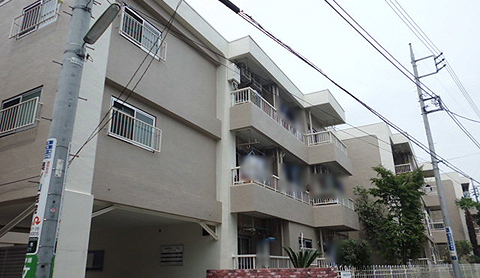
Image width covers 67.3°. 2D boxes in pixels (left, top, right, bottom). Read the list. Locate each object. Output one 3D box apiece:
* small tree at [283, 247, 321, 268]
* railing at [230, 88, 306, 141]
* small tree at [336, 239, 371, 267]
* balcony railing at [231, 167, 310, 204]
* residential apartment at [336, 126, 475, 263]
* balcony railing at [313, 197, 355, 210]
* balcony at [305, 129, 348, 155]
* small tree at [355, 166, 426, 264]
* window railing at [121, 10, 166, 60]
[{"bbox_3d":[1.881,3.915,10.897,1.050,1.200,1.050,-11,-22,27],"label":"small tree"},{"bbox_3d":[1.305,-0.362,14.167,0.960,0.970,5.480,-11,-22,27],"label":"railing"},{"bbox_3d":[3.877,4.262,12.177,1.100,1.650,1.100,-11,-22,27],"label":"small tree"},{"bbox_3d":[1.413,1.919,13.333,0.782,0.514,5.480,-11,-22,27],"label":"balcony railing"},{"bbox_3d":[12.037,6.779,29.308,9.000,8.900,21.500,-15,-23,35],"label":"residential apartment"},{"bbox_3d":[4.247,2.923,16.335,1.125,0.485,2.910,-11,-22,27],"label":"balcony railing"},{"bbox_3d":[4.213,0.392,17.209,1.125,0.485,2.910,-11,-22,27],"label":"balcony"},{"bbox_3d":[6.646,3.930,15.631,2.600,5.000,2.750,-11,-22,27],"label":"small tree"},{"bbox_3d":[-2.532,-2.613,9.560,0.260,0.600,1.570,-11,-22,27],"label":"window railing"}]

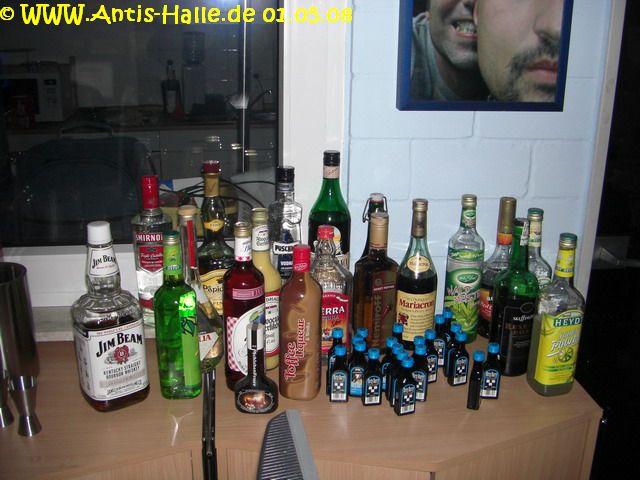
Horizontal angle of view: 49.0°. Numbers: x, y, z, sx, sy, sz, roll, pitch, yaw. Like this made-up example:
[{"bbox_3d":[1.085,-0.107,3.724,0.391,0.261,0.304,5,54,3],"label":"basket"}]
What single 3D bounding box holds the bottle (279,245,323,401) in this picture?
[{"bbox_3d":[-0.034,0.141,1.217,0.073,0.264,0.073,0,17,0],"label":"bottle"}]

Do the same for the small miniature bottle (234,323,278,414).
[{"bbox_3d":[-0.107,0.210,1.180,0.073,0.152,0.048,2,17,6],"label":"small miniature bottle"}]

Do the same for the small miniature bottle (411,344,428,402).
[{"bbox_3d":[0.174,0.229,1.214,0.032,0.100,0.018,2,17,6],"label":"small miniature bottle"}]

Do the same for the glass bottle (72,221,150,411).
[{"bbox_3d":[-0.353,0.119,1.170,0.096,0.304,0.096,-12,22,-36],"label":"glass bottle"}]

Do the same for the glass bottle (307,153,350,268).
[{"bbox_3d":[0.021,0.001,1.415,0.084,0.351,0.084,-3,17,-11],"label":"glass bottle"}]

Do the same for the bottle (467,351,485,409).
[{"bbox_3d":[0.259,0.234,1.165,0.021,0.097,0.029,6,17,17],"label":"bottle"}]

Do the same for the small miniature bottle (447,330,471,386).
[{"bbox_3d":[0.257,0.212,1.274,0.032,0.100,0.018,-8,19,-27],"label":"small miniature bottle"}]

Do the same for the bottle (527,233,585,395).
[{"bbox_3d":[0.415,0.126,1.217,0.072,0.277,0.071,-4,17,-16],"label":"bottle"}]

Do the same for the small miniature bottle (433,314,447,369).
[{"bbox_3d":[0.221,0.189,1.311,0.029,0.097,0.021,-4,17,-17],"label":"small miniature bottle"}]

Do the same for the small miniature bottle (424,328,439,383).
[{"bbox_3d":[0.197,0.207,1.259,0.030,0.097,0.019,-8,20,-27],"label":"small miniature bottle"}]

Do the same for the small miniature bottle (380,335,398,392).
[{"bbox_3d":[0.124,0.217,1.224,0.030,0.097,0.019,2,18,5],"label":"small miniature bottle"}]

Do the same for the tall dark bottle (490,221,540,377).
[{"bbox_3d":[0.358,0.103,1.279,0.078,0.285,0.078,-3,17,-13],"label":"tall dark bottle"}]

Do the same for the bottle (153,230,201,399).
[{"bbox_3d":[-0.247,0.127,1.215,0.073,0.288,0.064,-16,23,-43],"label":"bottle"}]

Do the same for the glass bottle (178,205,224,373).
[{"bbox_3d":[-0.231,0.088,1.271,0.102,0.306,0.102,-4,18,-15],"label":"glass bottle"}]

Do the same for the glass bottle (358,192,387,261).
[{"bbox_3d":[0.118,0.044,1.508,0.072,0.287,0.072,0,17,0],"label":"glass bottle"}]

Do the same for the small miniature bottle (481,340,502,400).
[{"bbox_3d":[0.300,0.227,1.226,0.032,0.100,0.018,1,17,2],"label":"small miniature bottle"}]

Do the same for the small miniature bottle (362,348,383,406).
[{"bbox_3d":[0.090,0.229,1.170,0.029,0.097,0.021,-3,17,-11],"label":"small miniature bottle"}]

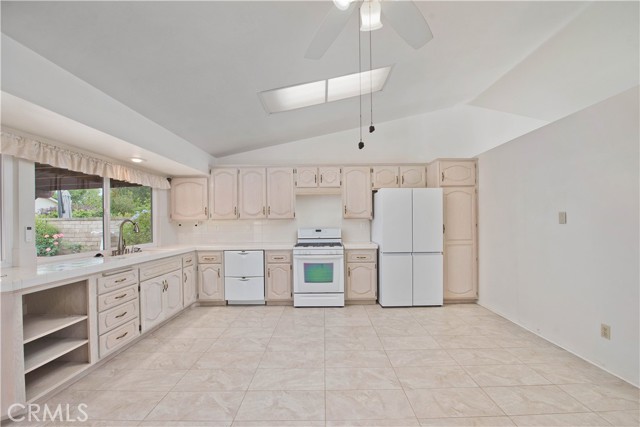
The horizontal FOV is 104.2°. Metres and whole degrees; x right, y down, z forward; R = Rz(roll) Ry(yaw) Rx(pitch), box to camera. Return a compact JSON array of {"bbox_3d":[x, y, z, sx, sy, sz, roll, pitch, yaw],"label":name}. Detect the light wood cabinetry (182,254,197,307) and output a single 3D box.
[{"bbox_3d":[-2.186,0.974,3.612,0.605,0.805,0.380,-1,-2,1],"label":"light wood cabinetry"}]

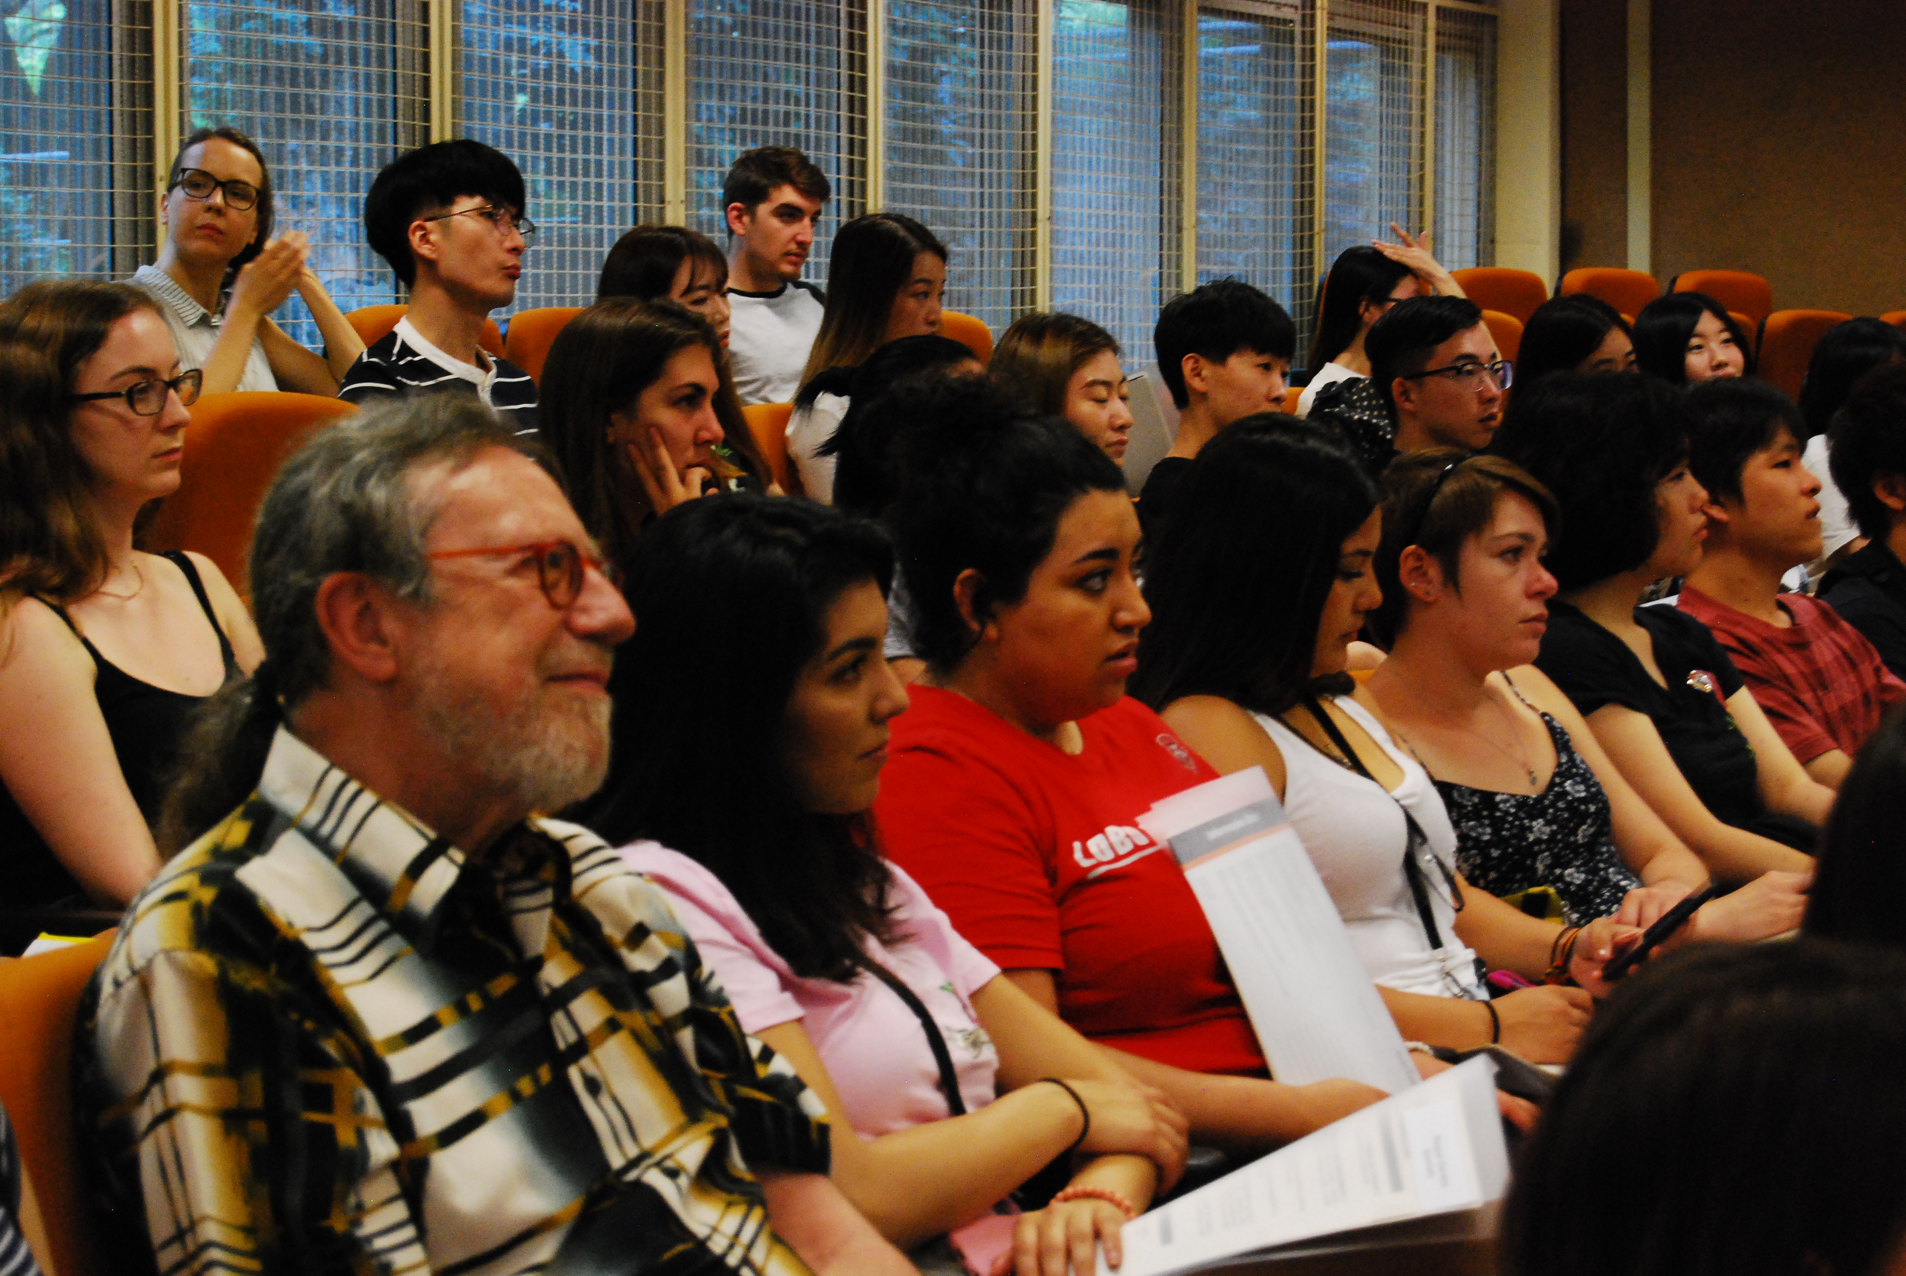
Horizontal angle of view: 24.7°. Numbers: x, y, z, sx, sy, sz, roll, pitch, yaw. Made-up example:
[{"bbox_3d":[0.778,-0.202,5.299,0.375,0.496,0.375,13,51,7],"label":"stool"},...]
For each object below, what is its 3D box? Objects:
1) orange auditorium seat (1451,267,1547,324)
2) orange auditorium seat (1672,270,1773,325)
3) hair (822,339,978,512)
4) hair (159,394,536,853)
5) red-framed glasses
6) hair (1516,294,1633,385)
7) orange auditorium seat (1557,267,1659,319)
[{"bbox_3d":[1.600,-0.501,11.501,0.560,0.950,0.520,4,6,42],"label":"orange auditorium seat"},{"bbox_3d":[2.324,-0.554,12.196,0.560,0.950,0.520,4,6,44],"label":"orange auditorium seat"},{"bbox_3d":[-0.062,-0.268,5.750,0.230,0.280,0.200,2,5,26],"label":"hair"},{"bbox_3d":[-0.352,-0.009,2.530,0.210,0.270,0.180,1,5,22],"label":"hair"},{"bbox_3d":[-0.277,-0.034,2.630,0.145,0.048,0.142,-5,1,28],"label":"red-framed glasses"},{"bbox_3d":[1.092,-0.440,7.650,0.240,0.340,0.220,3,6,40],"label":"hair"},{"bbox_3d":[1.949,-0.531,11.849,0.560,0.950,0.520,4,6,43],"label":"orange auditorium seat"}]

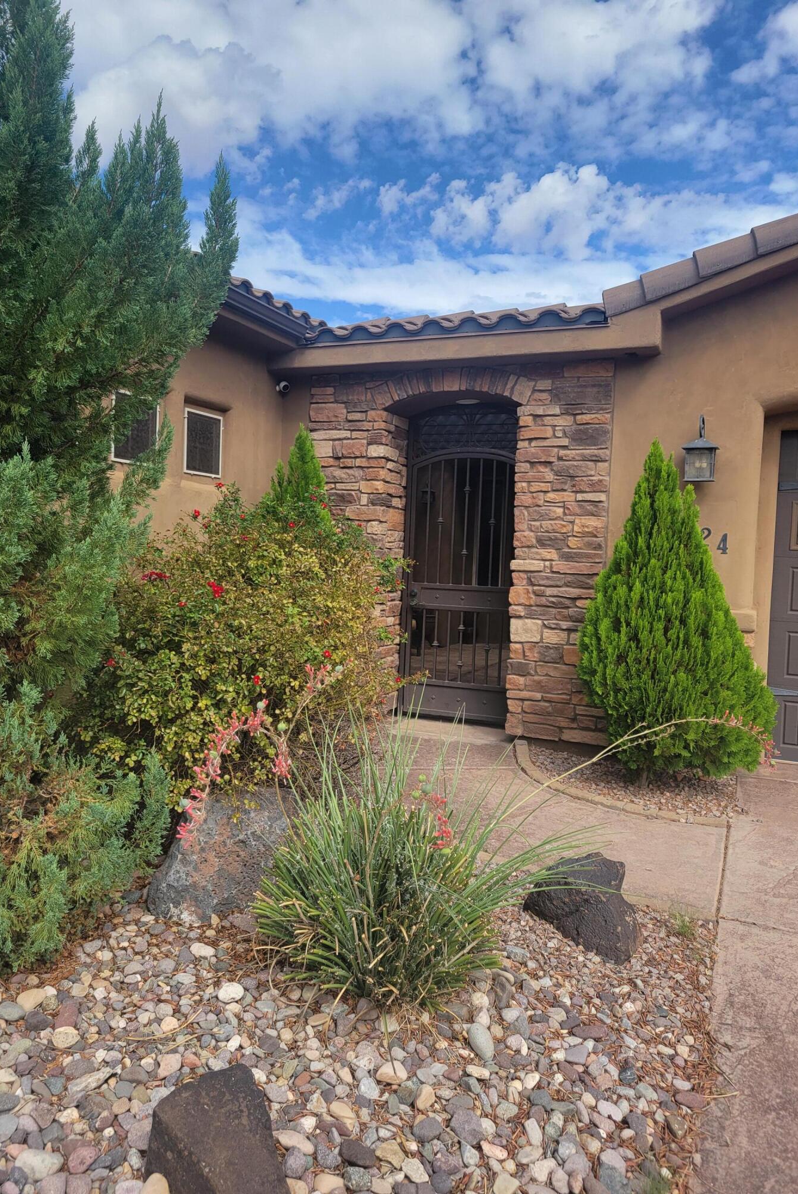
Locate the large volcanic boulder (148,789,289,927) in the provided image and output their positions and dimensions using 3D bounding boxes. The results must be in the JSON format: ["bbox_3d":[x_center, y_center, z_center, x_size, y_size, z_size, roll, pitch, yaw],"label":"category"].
[{"bbox_3d":[-0.680,0.961,3.500,0.600,0.420,0.520,2,3,-9],"label":"large volcanic boulder"}]

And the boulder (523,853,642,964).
[{"bbox_3d":[0.690,1.111,3.340,0.330,0.310,0.460,-1,4,-45],"label":"boulder"}]

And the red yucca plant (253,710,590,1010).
[{"bbox_3d":[0.065,0.786,2.900,1.060,0.840,0.950,2,3,0],"label":"red yucca plant"}]

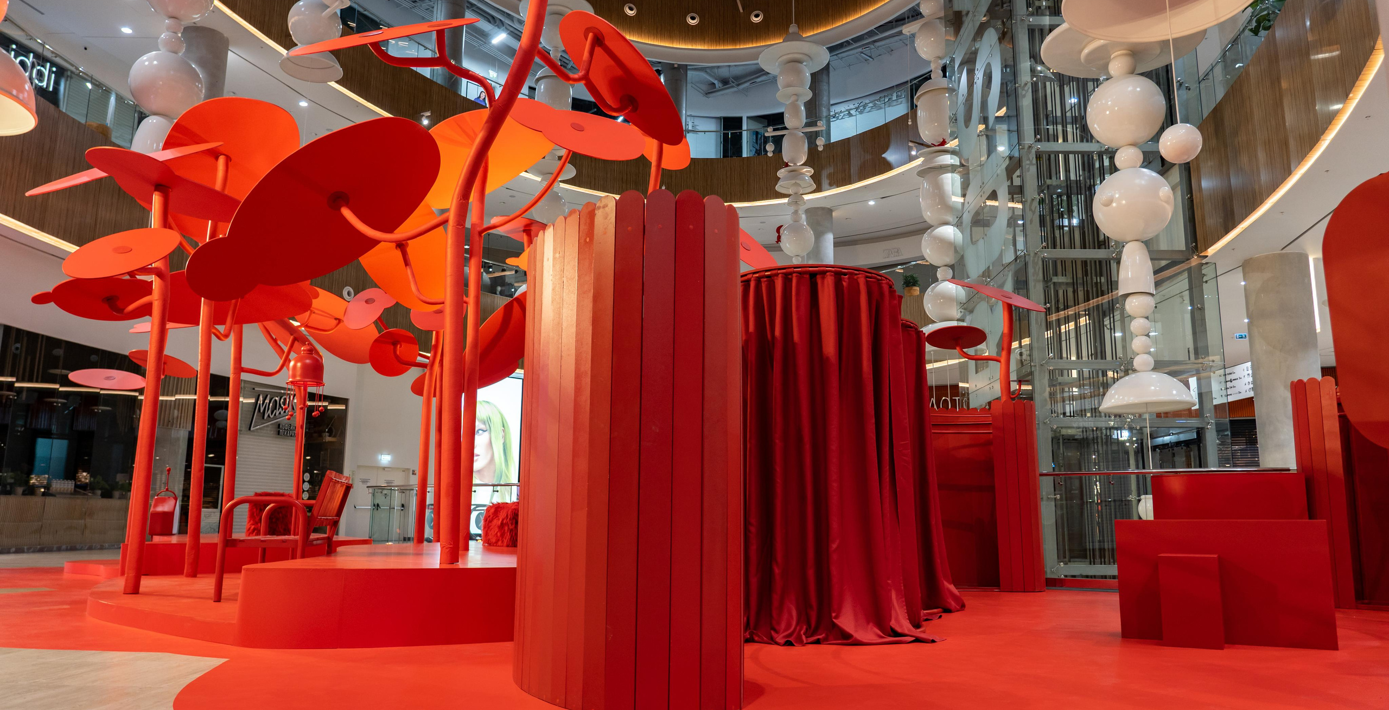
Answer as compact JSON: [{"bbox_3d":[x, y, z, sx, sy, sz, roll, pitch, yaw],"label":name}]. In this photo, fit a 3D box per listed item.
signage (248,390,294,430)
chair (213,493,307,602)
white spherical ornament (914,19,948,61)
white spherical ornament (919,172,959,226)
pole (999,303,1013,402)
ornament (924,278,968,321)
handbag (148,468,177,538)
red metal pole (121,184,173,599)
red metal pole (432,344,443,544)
[{"bbox_3d":[-10.668,1.429,23.680,0.140,1.005,1.683,-3,-11,18],"label":"signage"},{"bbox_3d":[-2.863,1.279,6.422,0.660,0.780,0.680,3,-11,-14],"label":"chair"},{"bbox_3d":[5.650,-7.359,21.668,0.978,0.958,0.978,0,-10,0],"label":"white spherical ornament"},{"bbox_3d":[5.592,-3.537,20.975,0.946,1.220,0.946,0,-10,0],"label":"white spherical ornament"},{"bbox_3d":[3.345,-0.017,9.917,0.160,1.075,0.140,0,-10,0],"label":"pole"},{"bbox_3d":[5.562,-1.179,20.547,0.939,0.920,0.939,0,-10,0],"label":"ornament"},{"bbox_3d":[-6.896,1.908,12.043,0.354,0.891,0.180,2,-10,-7],"label":"handbag"},{"bbox_3d":[-3.942,0.215,6.746,0.170,2.974,0.200,0,-10,0],"label":"red metal pole"},{"bbox_3d":[-2.924,0.976,10.693,0.165,2.359,0.130,0,-10,0],"label":"red metal pole"}]

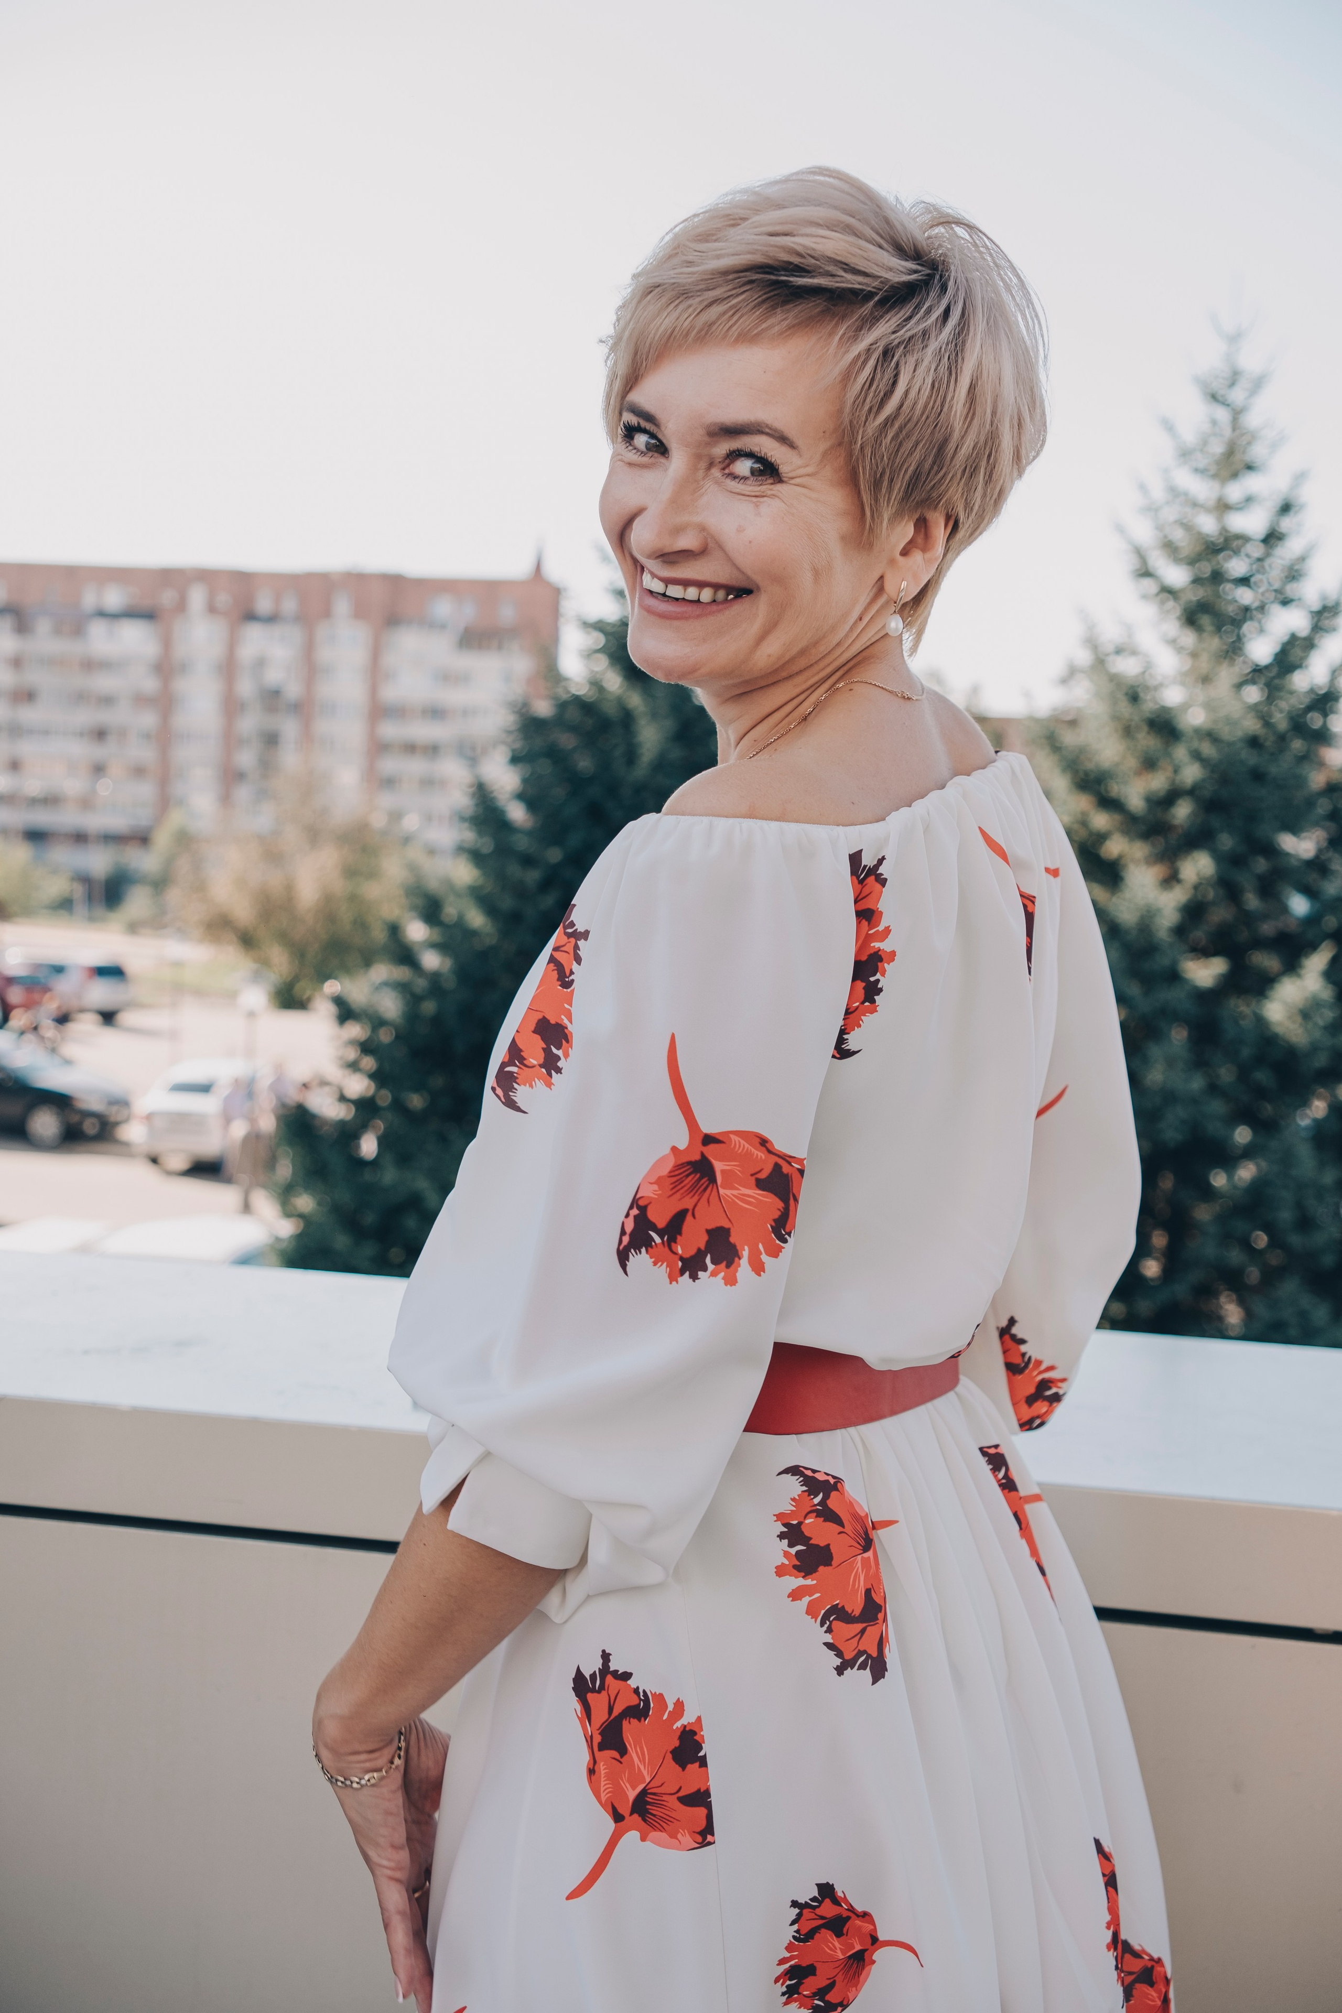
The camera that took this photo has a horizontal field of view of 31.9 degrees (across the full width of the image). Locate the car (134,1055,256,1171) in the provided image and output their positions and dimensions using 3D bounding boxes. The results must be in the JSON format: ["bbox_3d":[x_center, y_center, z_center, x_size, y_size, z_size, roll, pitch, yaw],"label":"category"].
[{"bbox_3d":[-7.035,1.695,37.500,1.720,1.460,4.300,3,3,9],"label":"car"}]

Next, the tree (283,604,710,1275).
[{"bbox_3d":[-0.040,0.156,15.000,5.100,7.100,5.100,2,3,0],"label":"tree"}]

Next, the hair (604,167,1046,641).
[{"bbox_3d":[0.077,-0.301,1.180,0.195,0.235,0.230,15,12,36],"label":"hair"}]

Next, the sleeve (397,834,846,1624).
[{"bbox_3d":[-0.028,0.095,1.100,0.200,0.355,0.170,13,4,28],"label":"sleeve"}]

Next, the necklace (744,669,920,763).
[{"bbox_3d":[0.069,-0.134,1.190,0.145,0.085,0.130,4,4,28],"label":"necklace"}]

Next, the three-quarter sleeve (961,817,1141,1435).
[{"bbox_3d":[0.195,0.062,1.360,0.200,0.360,0.160,4,4,28],"label":"three-quarter sleeve"}]

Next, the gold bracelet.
[{"bbox_3d":[-0.165,0.392,1.240,0.056,0.017,0.056,9,32,-6],"label":"gold bracelet"}]

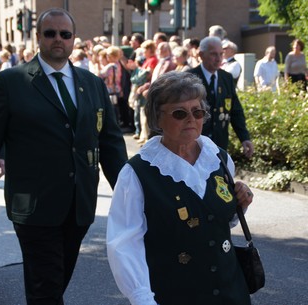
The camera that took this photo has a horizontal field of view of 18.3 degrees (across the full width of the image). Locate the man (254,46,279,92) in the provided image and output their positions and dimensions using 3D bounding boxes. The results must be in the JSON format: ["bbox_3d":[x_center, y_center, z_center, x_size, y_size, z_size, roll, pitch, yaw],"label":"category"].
[{"bbox_3d":[2.034,-1.046,17.388,0.520,1.750,0.380,-6,8,-44],"label":"man"}]

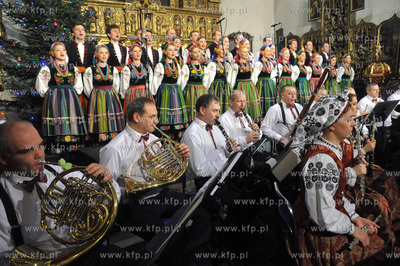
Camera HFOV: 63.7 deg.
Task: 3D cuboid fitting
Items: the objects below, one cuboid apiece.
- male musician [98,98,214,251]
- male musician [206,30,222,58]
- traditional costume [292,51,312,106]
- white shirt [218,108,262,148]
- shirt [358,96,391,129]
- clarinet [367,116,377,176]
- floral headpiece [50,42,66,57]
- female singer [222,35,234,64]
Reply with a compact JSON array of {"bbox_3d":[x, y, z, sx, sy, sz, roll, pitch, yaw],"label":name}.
[{"bbox_3d":[-0.272,0.401,2.240,0.820,1.290,0.620,3,9,35],"label":"male musician"},{"bbox_3d":[0.364,-1.220,6.727,0.330,1.770,0.520,6,12,44],"label":"male musician"},{"bbox_3d":[2.319,-1.133,7.370,0.560,1.470,0.460,-6,10,-24],"label":"traditional costume"},{"bbox_3d":[0.404,-0.005,3.250,0.470,0.530,0.400,-9,12,-35],"label":"white shirt"},{"bbox_3d":[2.795,-0.339,5.200,0.540,0.580,0.360,-4,8,-12],"label":"shirt"},{"bbox_3d":[1.625,0.118,3.050,0.070,0.620,0.070,-1,8,10],"label":"clarinet"},{"bbox_3d":[-2.000,-1.177,4.550,0.200,0.190,0.200,-9,11,-40],"label":"floral headpiece"},{"bbox_3d":[0.582,-1.125,6.614,0.560,1.680,0.500,-7,9,-28],"label":"female singer"}]

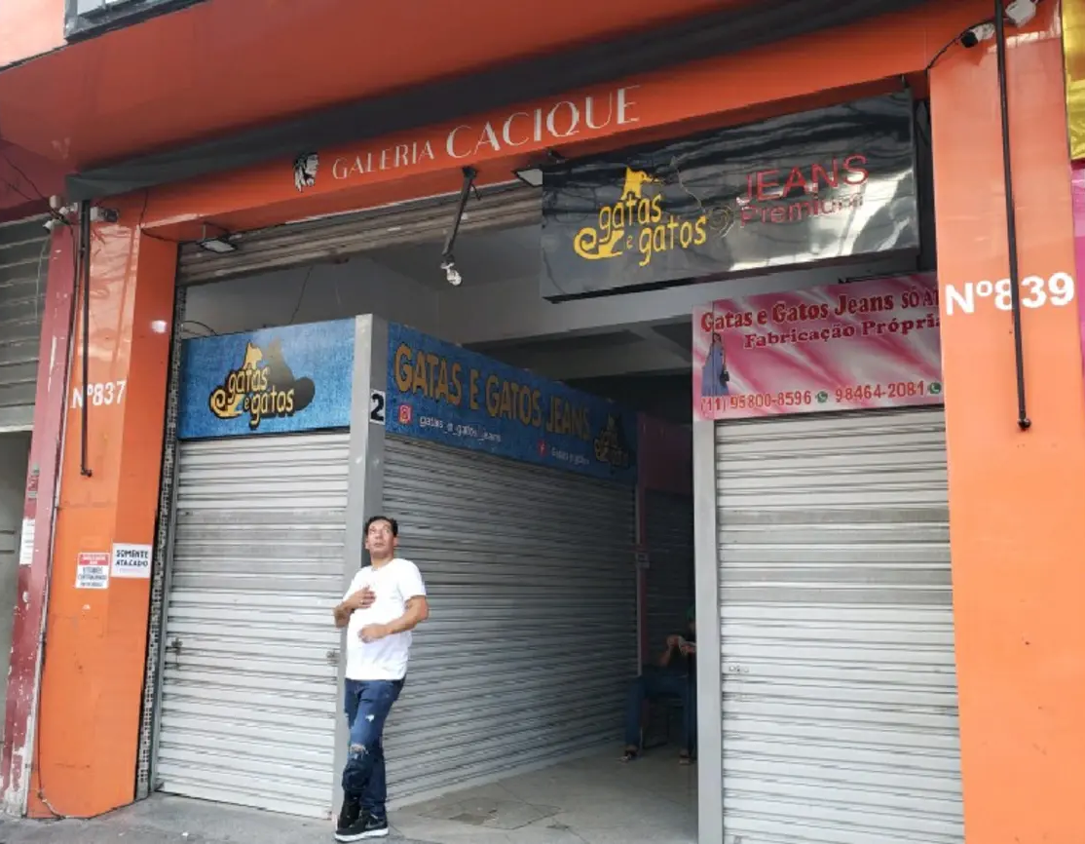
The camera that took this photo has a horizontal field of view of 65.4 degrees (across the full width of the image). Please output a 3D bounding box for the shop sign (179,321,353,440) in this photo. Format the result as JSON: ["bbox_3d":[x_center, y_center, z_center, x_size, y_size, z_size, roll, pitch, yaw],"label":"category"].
[{"bbox_3d":[-1.834,-0.269,5.566,1.452,0.711,0.080,-3,-10,24],"label":"shop sign"}]

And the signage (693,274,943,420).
[{"bbox_3d":[1.569,-0.385,4.586,1.514,0.680,0.050,-3,-10,24],"label":"signage"}]

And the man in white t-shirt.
[{"bbox_3d":[-0.929,1.445,4.959,0.510,1.735,0.420,-2,-9,20],"label":"man in white t-shirt"}]

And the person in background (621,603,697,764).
[{"bbox_3d":[0.988,1.975,6.618,0.580,1.170,0.780,-4,-10,30],"label":"person in background"}]

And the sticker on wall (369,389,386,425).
[{"bbox_3d":[-1.026,-0.090,5.286,0.006,0.206,0.126,-5,-11,34],"label":"sticker on wall"}]

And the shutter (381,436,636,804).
[{"bbox_3d":[-0.093,1.424,6.495,0.070,2.215,3.250,-5,-11,34],"label":"shutter"}]

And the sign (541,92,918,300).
[{"bbox_3d":[0.855,-1.054,4.125,1.782,0.742,0.150,-3,-10,24],"label":"sign"}]

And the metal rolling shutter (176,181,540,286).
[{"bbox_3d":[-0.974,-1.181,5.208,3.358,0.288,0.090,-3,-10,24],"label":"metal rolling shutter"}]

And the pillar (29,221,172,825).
[{"bbox_3d":[-2.757,0.546,5.443,0.422,3.605,0.443,-3,-10,24],"label":"pillar"}]

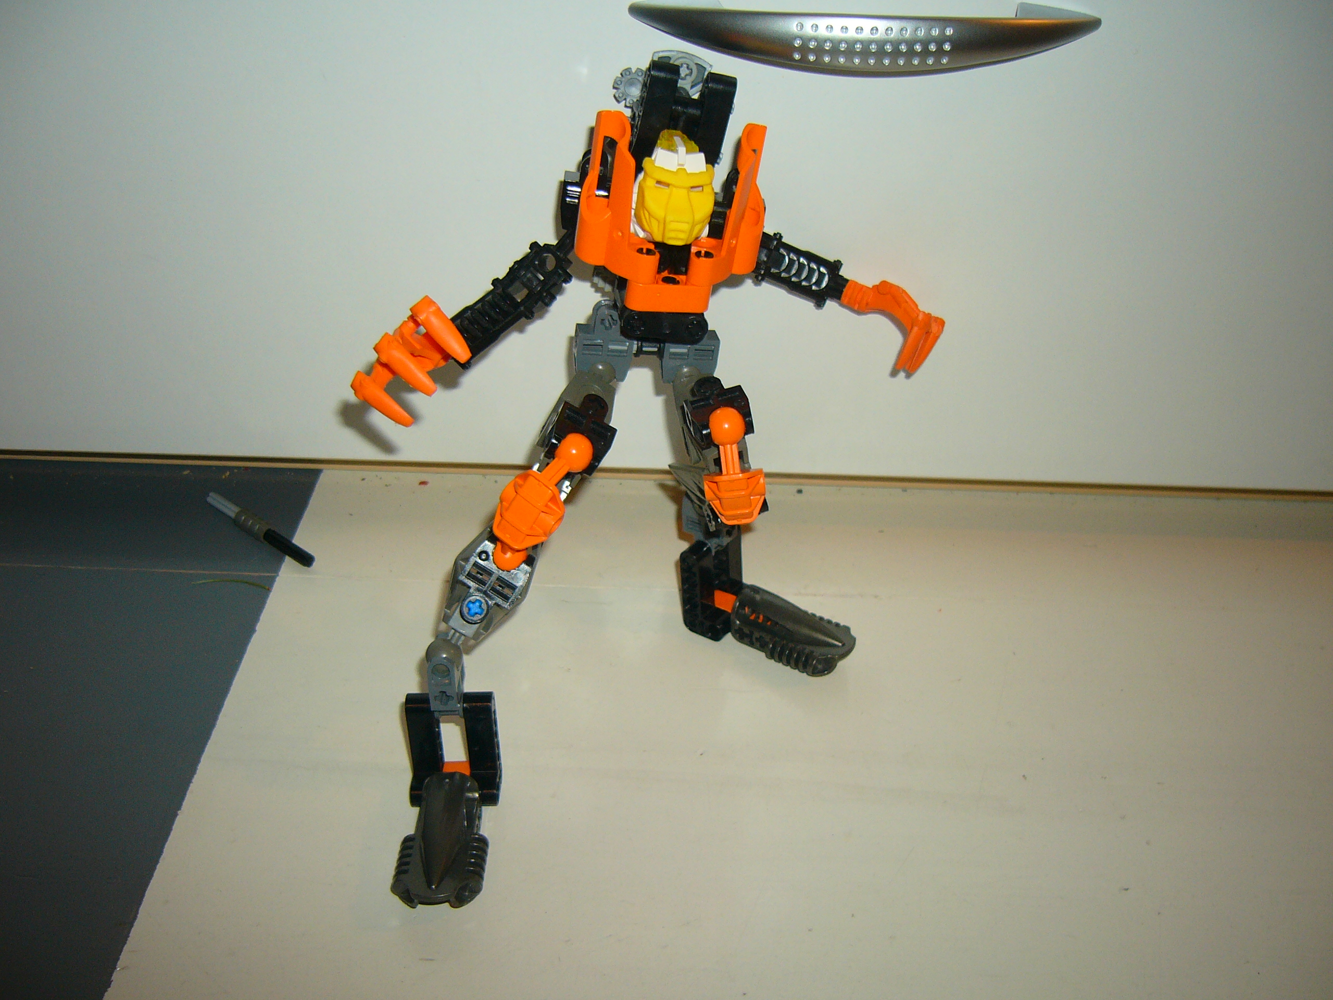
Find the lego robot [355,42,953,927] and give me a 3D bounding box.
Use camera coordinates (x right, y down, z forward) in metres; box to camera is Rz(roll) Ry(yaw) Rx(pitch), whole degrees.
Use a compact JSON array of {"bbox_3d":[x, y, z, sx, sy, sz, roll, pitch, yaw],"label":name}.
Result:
[{"bbox_3d":[0.004,-0.018,0.362,0.172,0.164,0.165,-3,35,-7],"label":"lego robot"}]

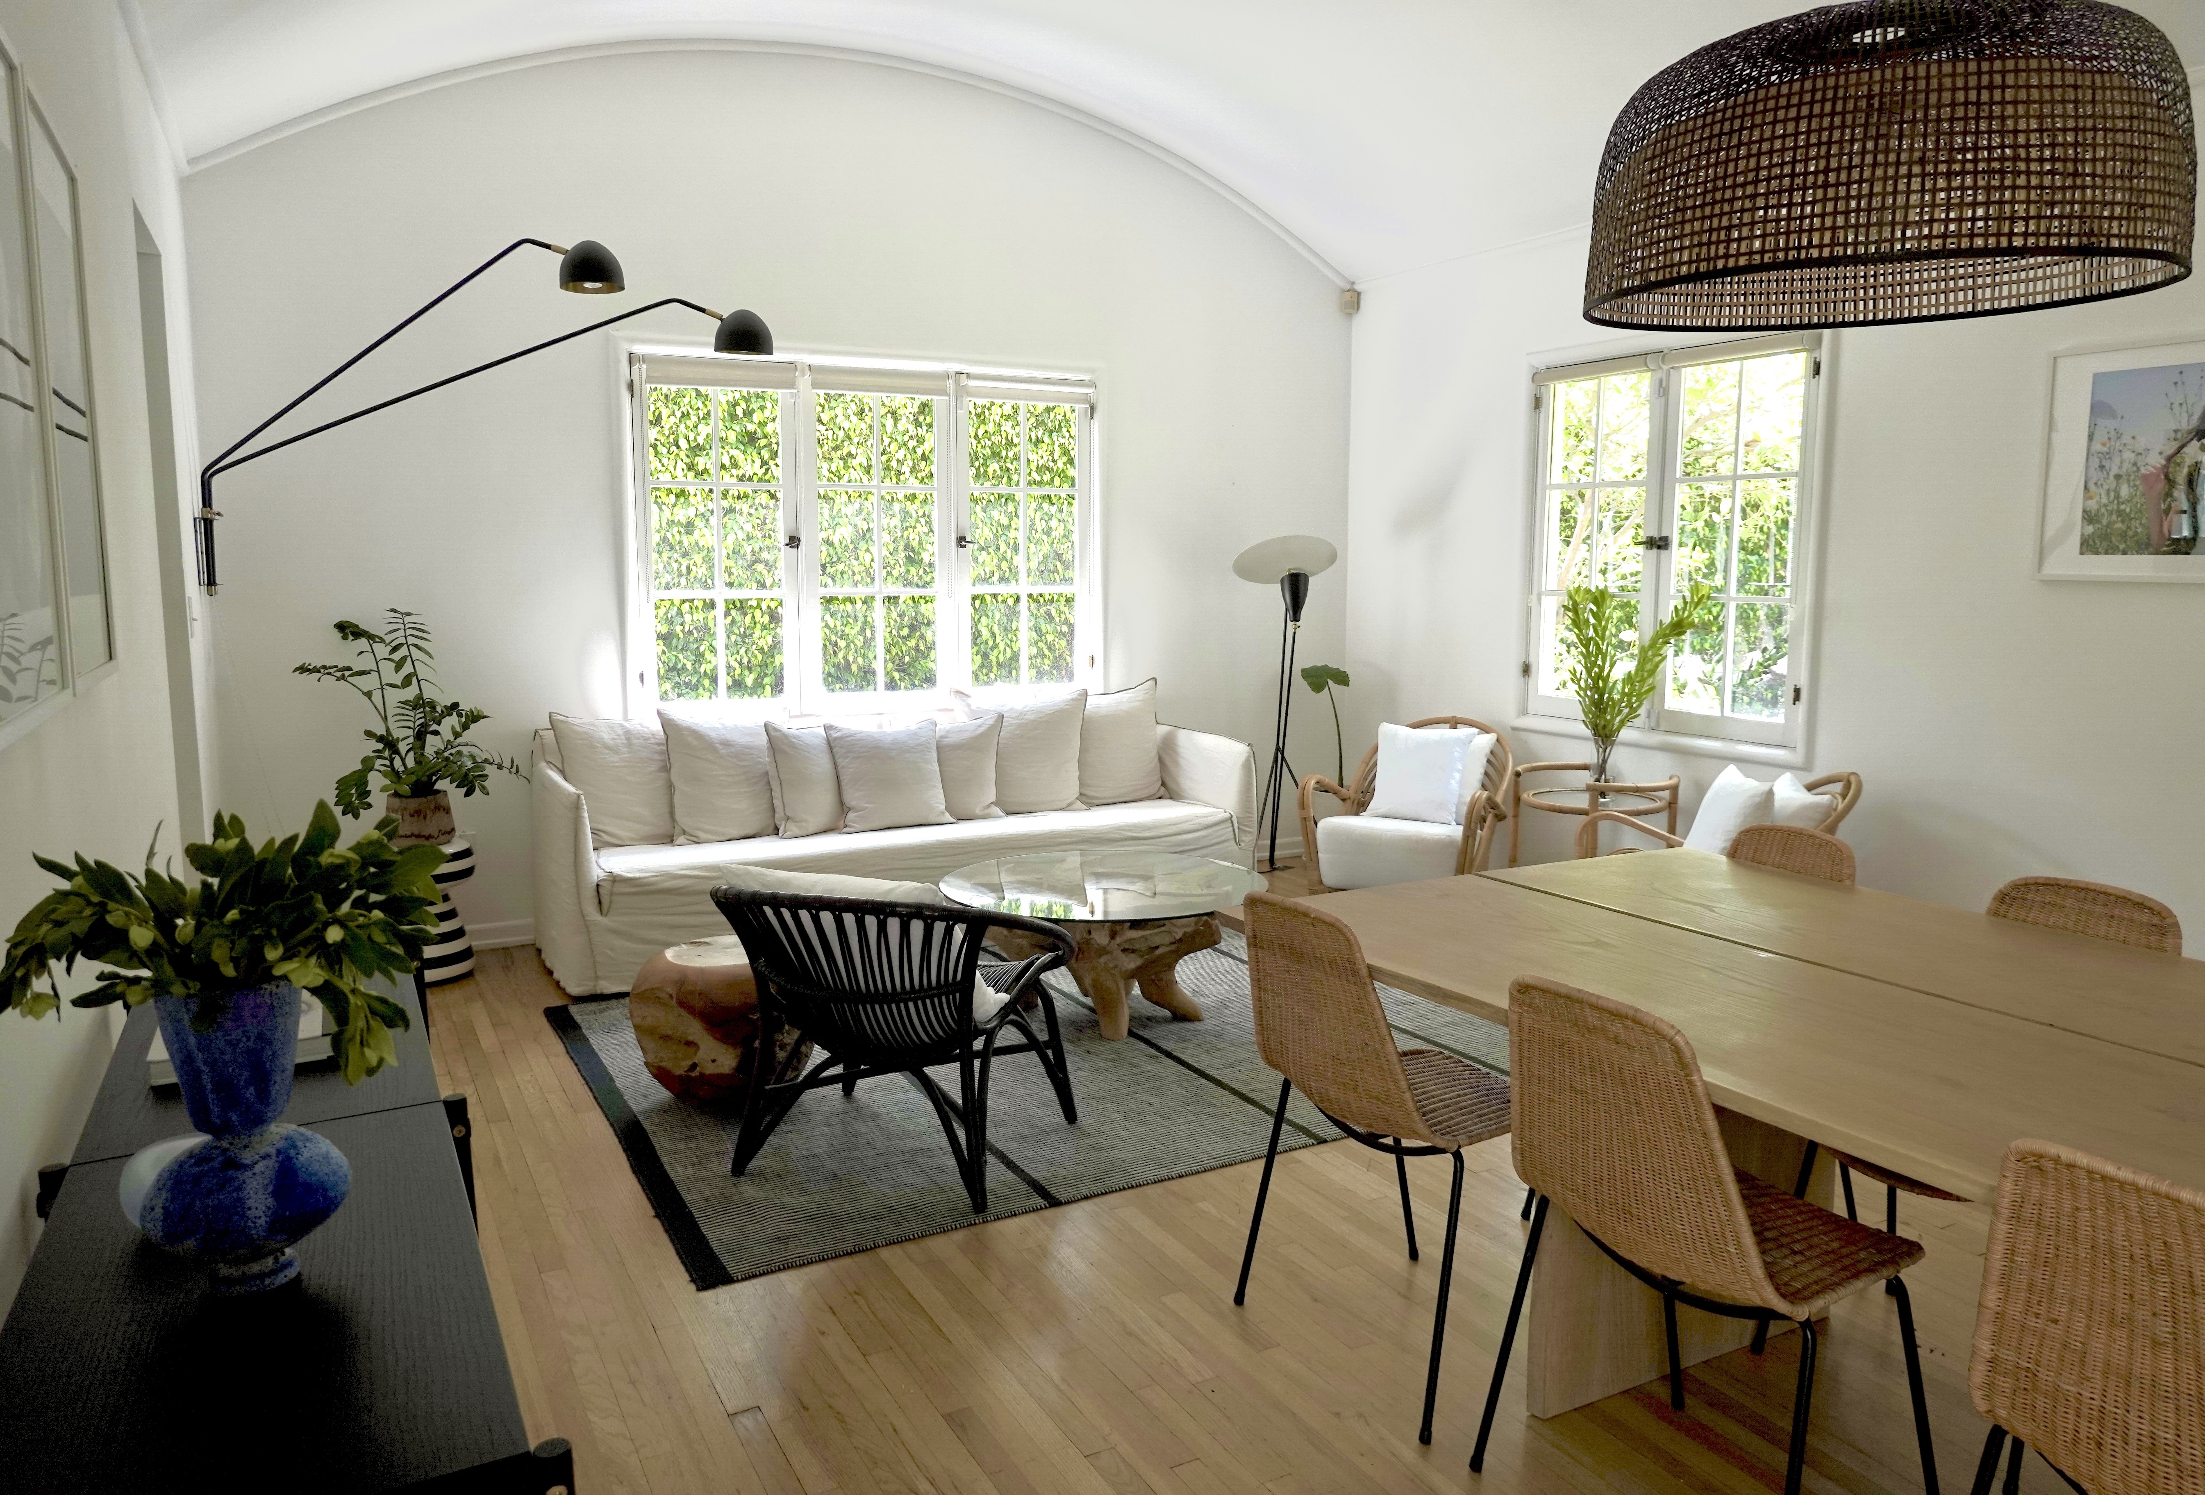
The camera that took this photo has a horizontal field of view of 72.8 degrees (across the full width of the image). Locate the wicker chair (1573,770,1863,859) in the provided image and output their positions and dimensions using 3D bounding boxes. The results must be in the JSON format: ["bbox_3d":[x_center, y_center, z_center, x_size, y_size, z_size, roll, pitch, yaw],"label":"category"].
[{"bbox_3d":[1.927,0.465,4.726,0.696,0.768,0.754,1,7,8],"label":"wicker chair"}]

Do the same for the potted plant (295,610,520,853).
[{"bbox_3d":[-2.234,-0.061,4.841,0.640,0.770,0.540,-4,8,-28],"label":"potted plant"}]

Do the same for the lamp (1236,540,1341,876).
[{"bbox_3d":[0.824,-0.184,6.573,0.470,1.460,0.430,0,7,0],"label":"lamp"}]

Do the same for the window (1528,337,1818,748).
[{"bbox_3d":[2.005,-0.724,5.373,0.090,1.330,1.250,-4,8,-28],"label":"window"}]

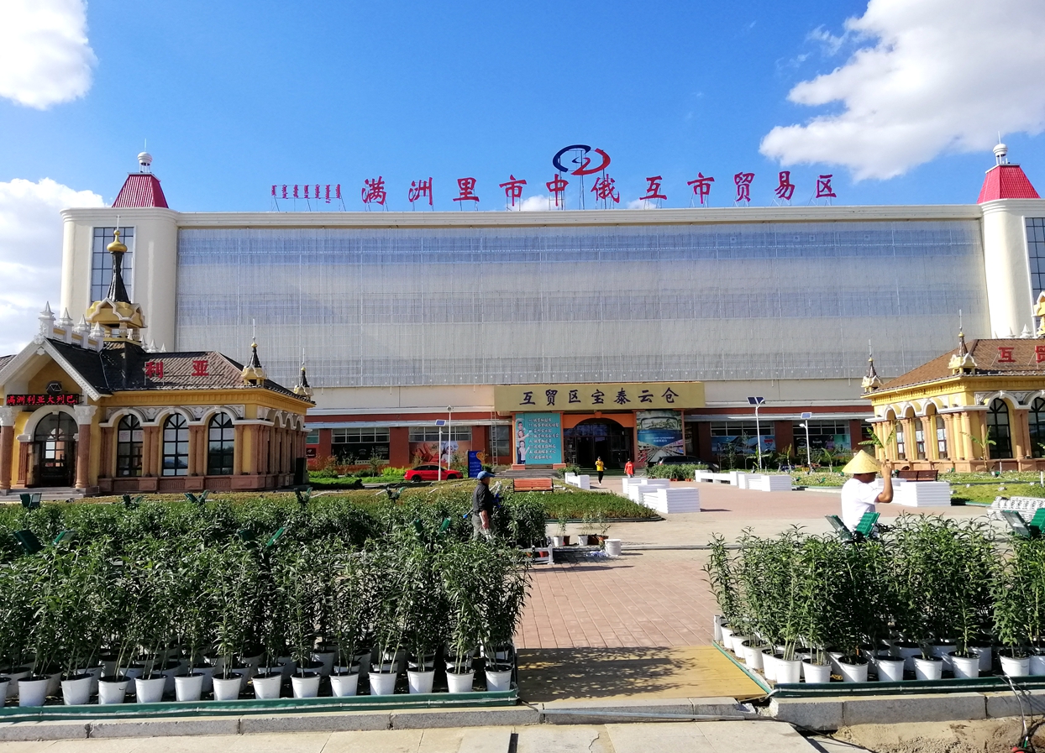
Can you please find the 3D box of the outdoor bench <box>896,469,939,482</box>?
[{"bbox_3d":[16.374,4.308,32.455,1.670,0.830,0.650,0,-6,-14],"label":"outdoor bench"}]

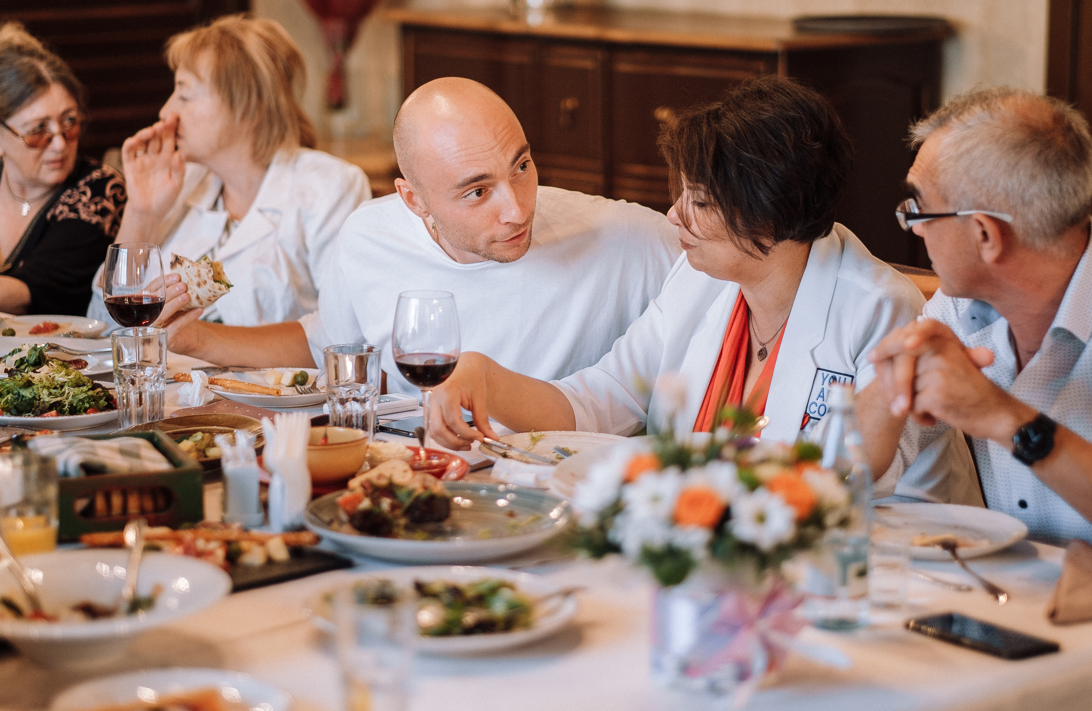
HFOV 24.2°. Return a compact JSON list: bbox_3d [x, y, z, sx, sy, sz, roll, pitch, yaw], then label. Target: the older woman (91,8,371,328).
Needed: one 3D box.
[{"bbox_3d":[-0.550,0.083,4.131,0.520,1.250,0.700,8,13,38],"label":"older woman"}]

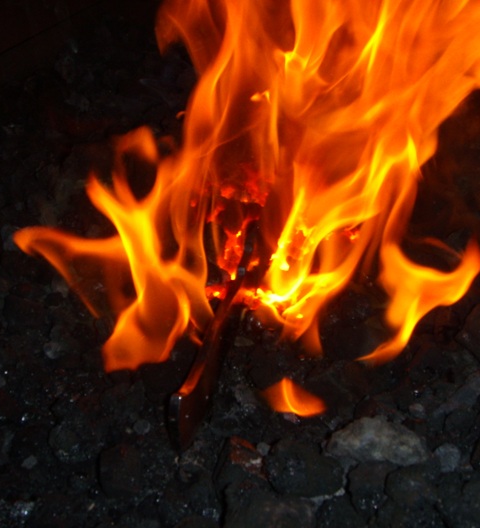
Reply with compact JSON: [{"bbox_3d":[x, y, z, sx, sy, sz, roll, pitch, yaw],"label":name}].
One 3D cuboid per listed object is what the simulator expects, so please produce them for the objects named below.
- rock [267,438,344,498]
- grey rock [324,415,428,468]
[{"bbox_3d":[0.056,0.181,0.683,0.069,0.047,0.057,0,35,0],"label":"rock"},{"bbox_3d":[0.126,0.163,0.709,0.097,0.049,0.068,0,35,0],"label":"grey rock"}]

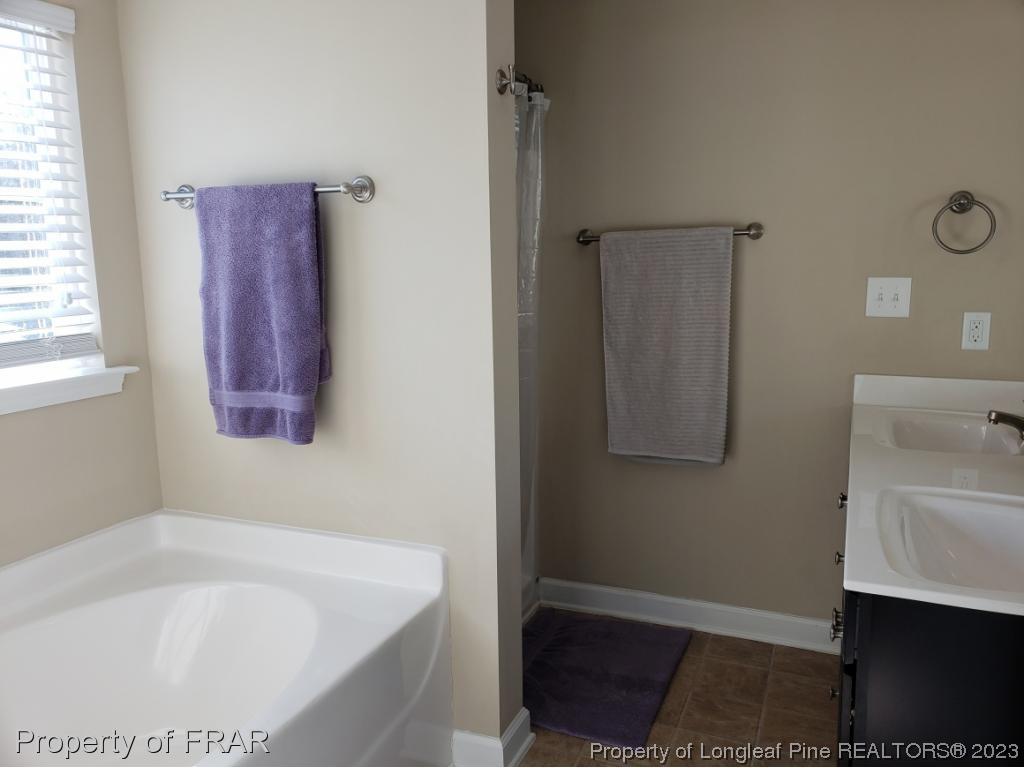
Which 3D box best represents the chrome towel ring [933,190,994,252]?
[{"bbox_3d":[1.362,-0.487,2.320,0.167,0.188,0.066,3,10,24],"label":"chrome towel ring"}]

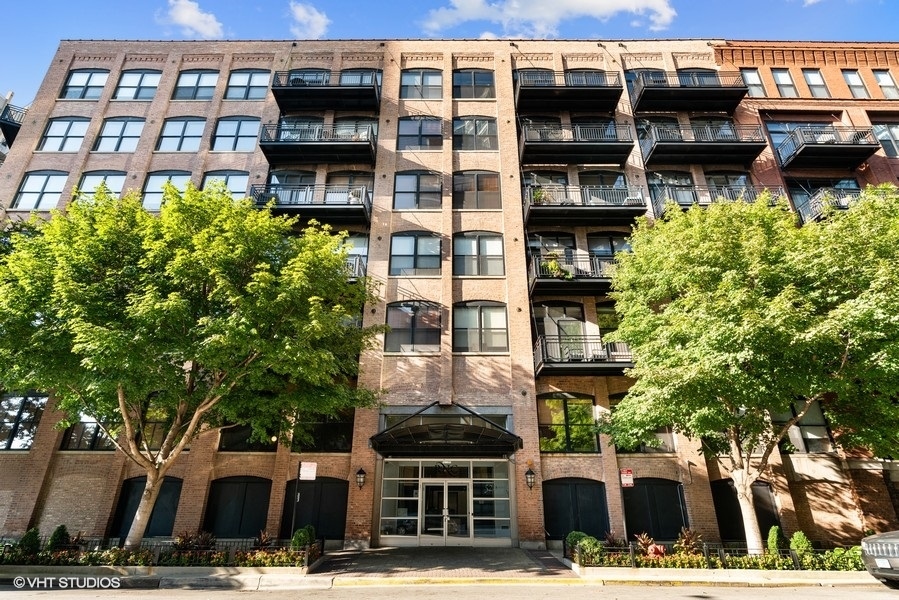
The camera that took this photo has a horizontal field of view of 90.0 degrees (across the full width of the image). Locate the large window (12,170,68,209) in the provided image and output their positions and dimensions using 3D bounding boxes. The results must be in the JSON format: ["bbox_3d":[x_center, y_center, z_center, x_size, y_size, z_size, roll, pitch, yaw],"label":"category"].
[{"bbox_3d":[-20.500,-5.493,22.631,2.326,2.343,0.200,0,-23,1],"label":"large window"}]

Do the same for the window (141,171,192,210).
[{"bbox_3d":[-13.809,-5.425,22.147,2.306,2.404,0.180,0,-23,0],"label":"window"}]

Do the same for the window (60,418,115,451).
[{"bbox_3d":[-13.892,4.817,17.852,2.306,2.241,0.180,0,-23,0],"label":"window"}]

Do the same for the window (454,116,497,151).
[{"bbox_3d":[1.398,-8.812,23.826,2.392,2.310,0.200,0,-23,1],"label":"window"}]

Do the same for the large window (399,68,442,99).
[{"bbox_3d":[-1.498,-11.564,24.010,2.310,2.207,0.150,0,-23,0],"label":"large window"}]

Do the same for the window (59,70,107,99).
[{"bbox_3d":[-20.474,-12.083,25.378,2.326,2.279,0.200,0,-23,1],"label":"window"}]

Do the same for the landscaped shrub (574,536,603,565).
[{"bbox_3d":[3.644,6.451,11.598,0.680,0.622,0.680,0,-23,1],"label":"landscaped shrub"}]

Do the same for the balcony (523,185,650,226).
[{"bbox_3d":[5.930,-4.151,19.947,4.952,1.263,1.312,0,-23,1],"label":"balcony"}]

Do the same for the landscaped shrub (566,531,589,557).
[{"bbox_3d":[3.481,6.628,12.180,0.630,0.685,0.630,0,-23,1],"label":"landscaped shrub"}]

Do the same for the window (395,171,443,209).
[{"bbox_3d":[-1.468,-5.250,21.361,2.246,2.229,0.200,0,-23,1],"label":"window"}]

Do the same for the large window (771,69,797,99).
[{"bbox_3d":[17.621,-11.477,23.773,0.978,2.101,0.200,0,-23,1],"label":"large window"}]

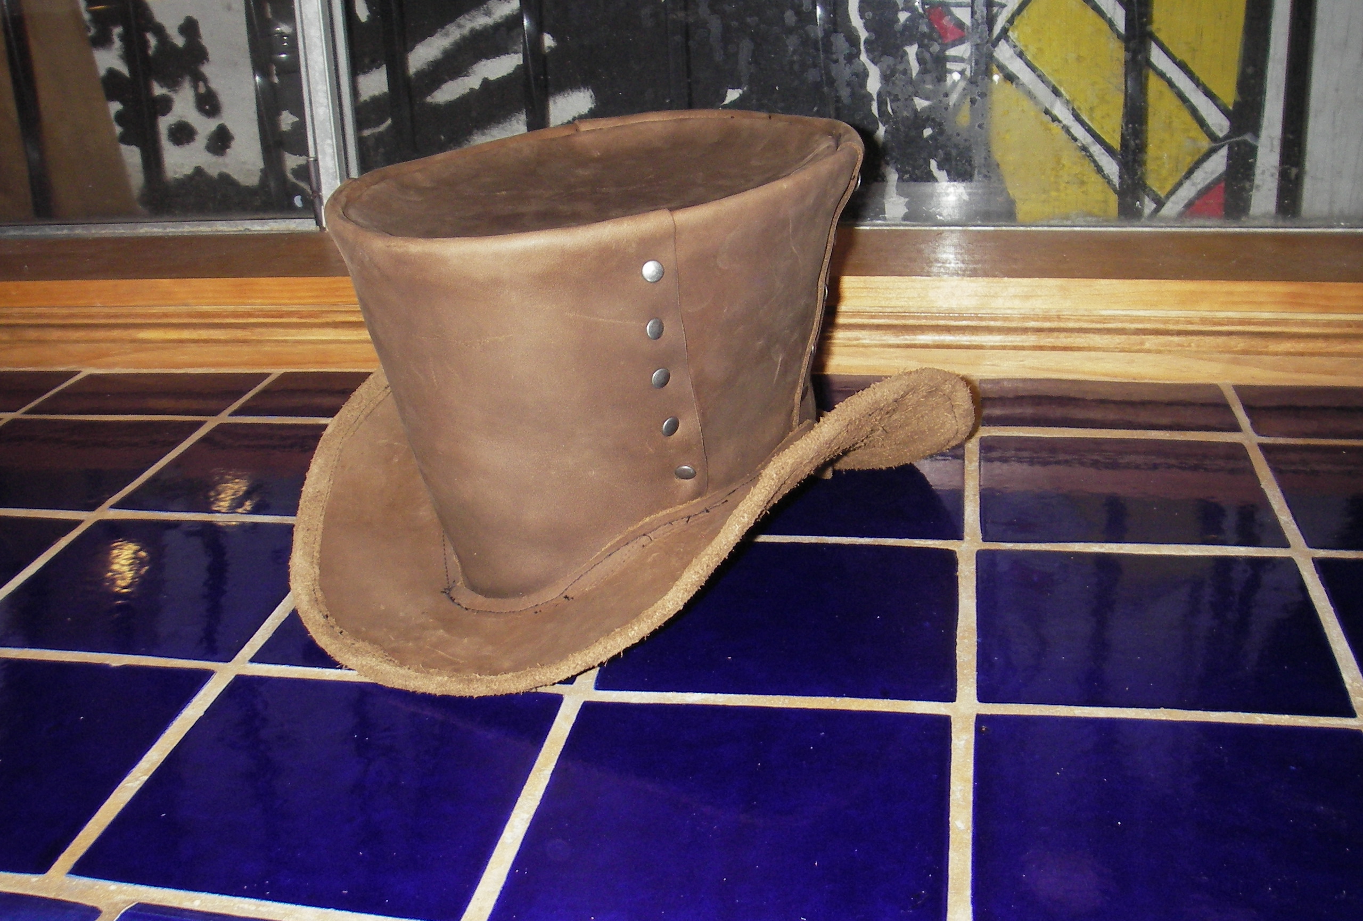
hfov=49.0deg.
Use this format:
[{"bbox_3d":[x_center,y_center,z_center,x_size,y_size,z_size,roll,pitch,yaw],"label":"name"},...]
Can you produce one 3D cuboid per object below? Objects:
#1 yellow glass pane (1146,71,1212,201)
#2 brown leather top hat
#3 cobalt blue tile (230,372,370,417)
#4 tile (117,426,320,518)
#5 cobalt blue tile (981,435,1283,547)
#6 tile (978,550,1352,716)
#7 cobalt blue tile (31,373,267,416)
[{"bbox_3d":[0.339,-0.222,1.017,0.043,0.087,0.006,1,23,11],"label":"yellow glass pane"},{"bbox_3d":[-0.033,-0.049,0.732,0.325,0.203,0.280,-14,25,-23],"label":"brown leather top hat"},{"bbox_3d":[-0.218,-0.040,1.013,0.150,0.010,0.087,1,23,11],"label":"cobalt blue tile"},{"bbox_3d":[-0.239,0.008,0.901,0.150,0.010,0.139,1,23,11],"label":"tile"},{"bbox_3d":[0.237,0.020,0.810,0.149,0.010,0.142,1,23,11],"label":"cobalt blue tile"},{"bbox_3d":[0.209,0.078,0.674,0.150,0.010,0.144,1,23,11],"label":"tile"},{"bbox_3d":[-0.368,-0.042,1.038,0.150,0.010,0.082,1,23,11],"label":"cobalt blue tile"}]

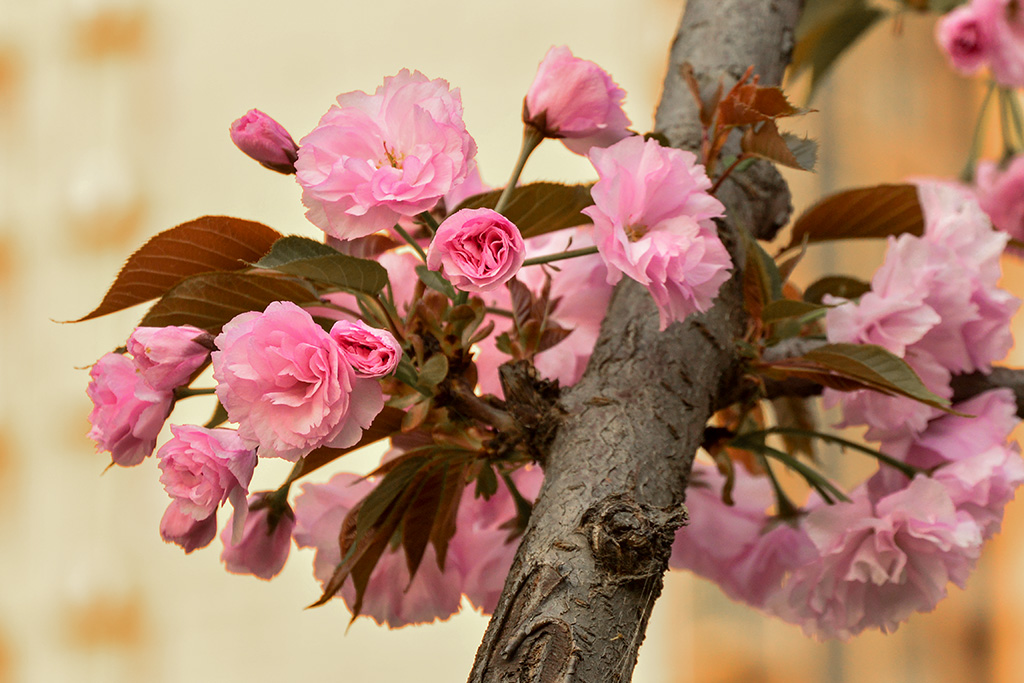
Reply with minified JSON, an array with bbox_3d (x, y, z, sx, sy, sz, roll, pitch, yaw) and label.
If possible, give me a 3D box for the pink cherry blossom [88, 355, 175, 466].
[{"bbox_3d":[-0.108,0.019,1.950,0.025,0.031,0.030,12,0,-28],"label":"pink cherry blossom"}]

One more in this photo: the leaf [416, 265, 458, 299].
[{"bbox_3d":[-0.021,-0.017,1.940,0.014,0.007,0.004,37,-20,8],"label":"leaf"}]

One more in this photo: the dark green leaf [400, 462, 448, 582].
[{"bbox_3d":[-0.025,0.052,1.970,0.009,0.034,0.011,18,0,16],"label":"dark green leaf"}]

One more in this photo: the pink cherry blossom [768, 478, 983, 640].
[{"bbox_3d":[0.109,0.065,2.060,0.064,0.050,0.048,0,24,-3],"label":"pink cherry blossom"}]

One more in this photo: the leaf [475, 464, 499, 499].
[{"bbox_3d":[-0.007,0.041,2.020,0.007,0.011,0.006,-1,-25,9],"label":"leaf"}]

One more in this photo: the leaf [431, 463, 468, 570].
[{"bbox_3d":[-0.018,0.050,1.980,0.008,0.031,0.010,12,0,16],"label":"leaf"}]

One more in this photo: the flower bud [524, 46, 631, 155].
[{"bbox_3d":[0.019,-0.071,2.010,0.032,0.031,0.031,-25,3,-18],"label":"flower bud"}]

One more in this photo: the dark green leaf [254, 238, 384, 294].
[{"bbox_3d":[-0.055,-0.022,1.950,0.039,0.010,0.022,9,23,-15],"label":"dark green leaf"}]

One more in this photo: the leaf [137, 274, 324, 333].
[{"bbox_3d":[-0.082,-0.011,1.980,0.054,0.019,0.026,-9,-3,-12],"label":"leaf"}]

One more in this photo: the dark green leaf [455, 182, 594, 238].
[{"bbox_3d":[0.008,-0.039,2.020,0.050,0.017,0.026,-6,-4,-9],"label":"dark green leaf"}]

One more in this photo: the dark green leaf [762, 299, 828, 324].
[{"bbox_3d":[0.082,-0.009,1.980,0.021,0.006,0.012,8,9,-3],"label":"dark green leaf"}]

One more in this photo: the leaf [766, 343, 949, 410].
[{"bbox_3d":[0.099,0.010,1.970,0.053,0.013,0.019,16,11,6],"label":"leaf"}]

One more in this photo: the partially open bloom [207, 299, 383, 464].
[{"bbox_3d":[-0.060,0.011,1.920,0.048,0.045,0.034,-2,2,18],"label":"partially open bloom"}]

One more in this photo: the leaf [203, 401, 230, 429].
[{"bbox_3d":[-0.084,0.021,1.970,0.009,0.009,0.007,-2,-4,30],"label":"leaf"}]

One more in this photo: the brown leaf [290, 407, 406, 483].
[{"bbox_3d":[-0.047,0.030,2.010,0.041,0.015,0.018,-31,-2,-6],"label":"brown leaf"}]

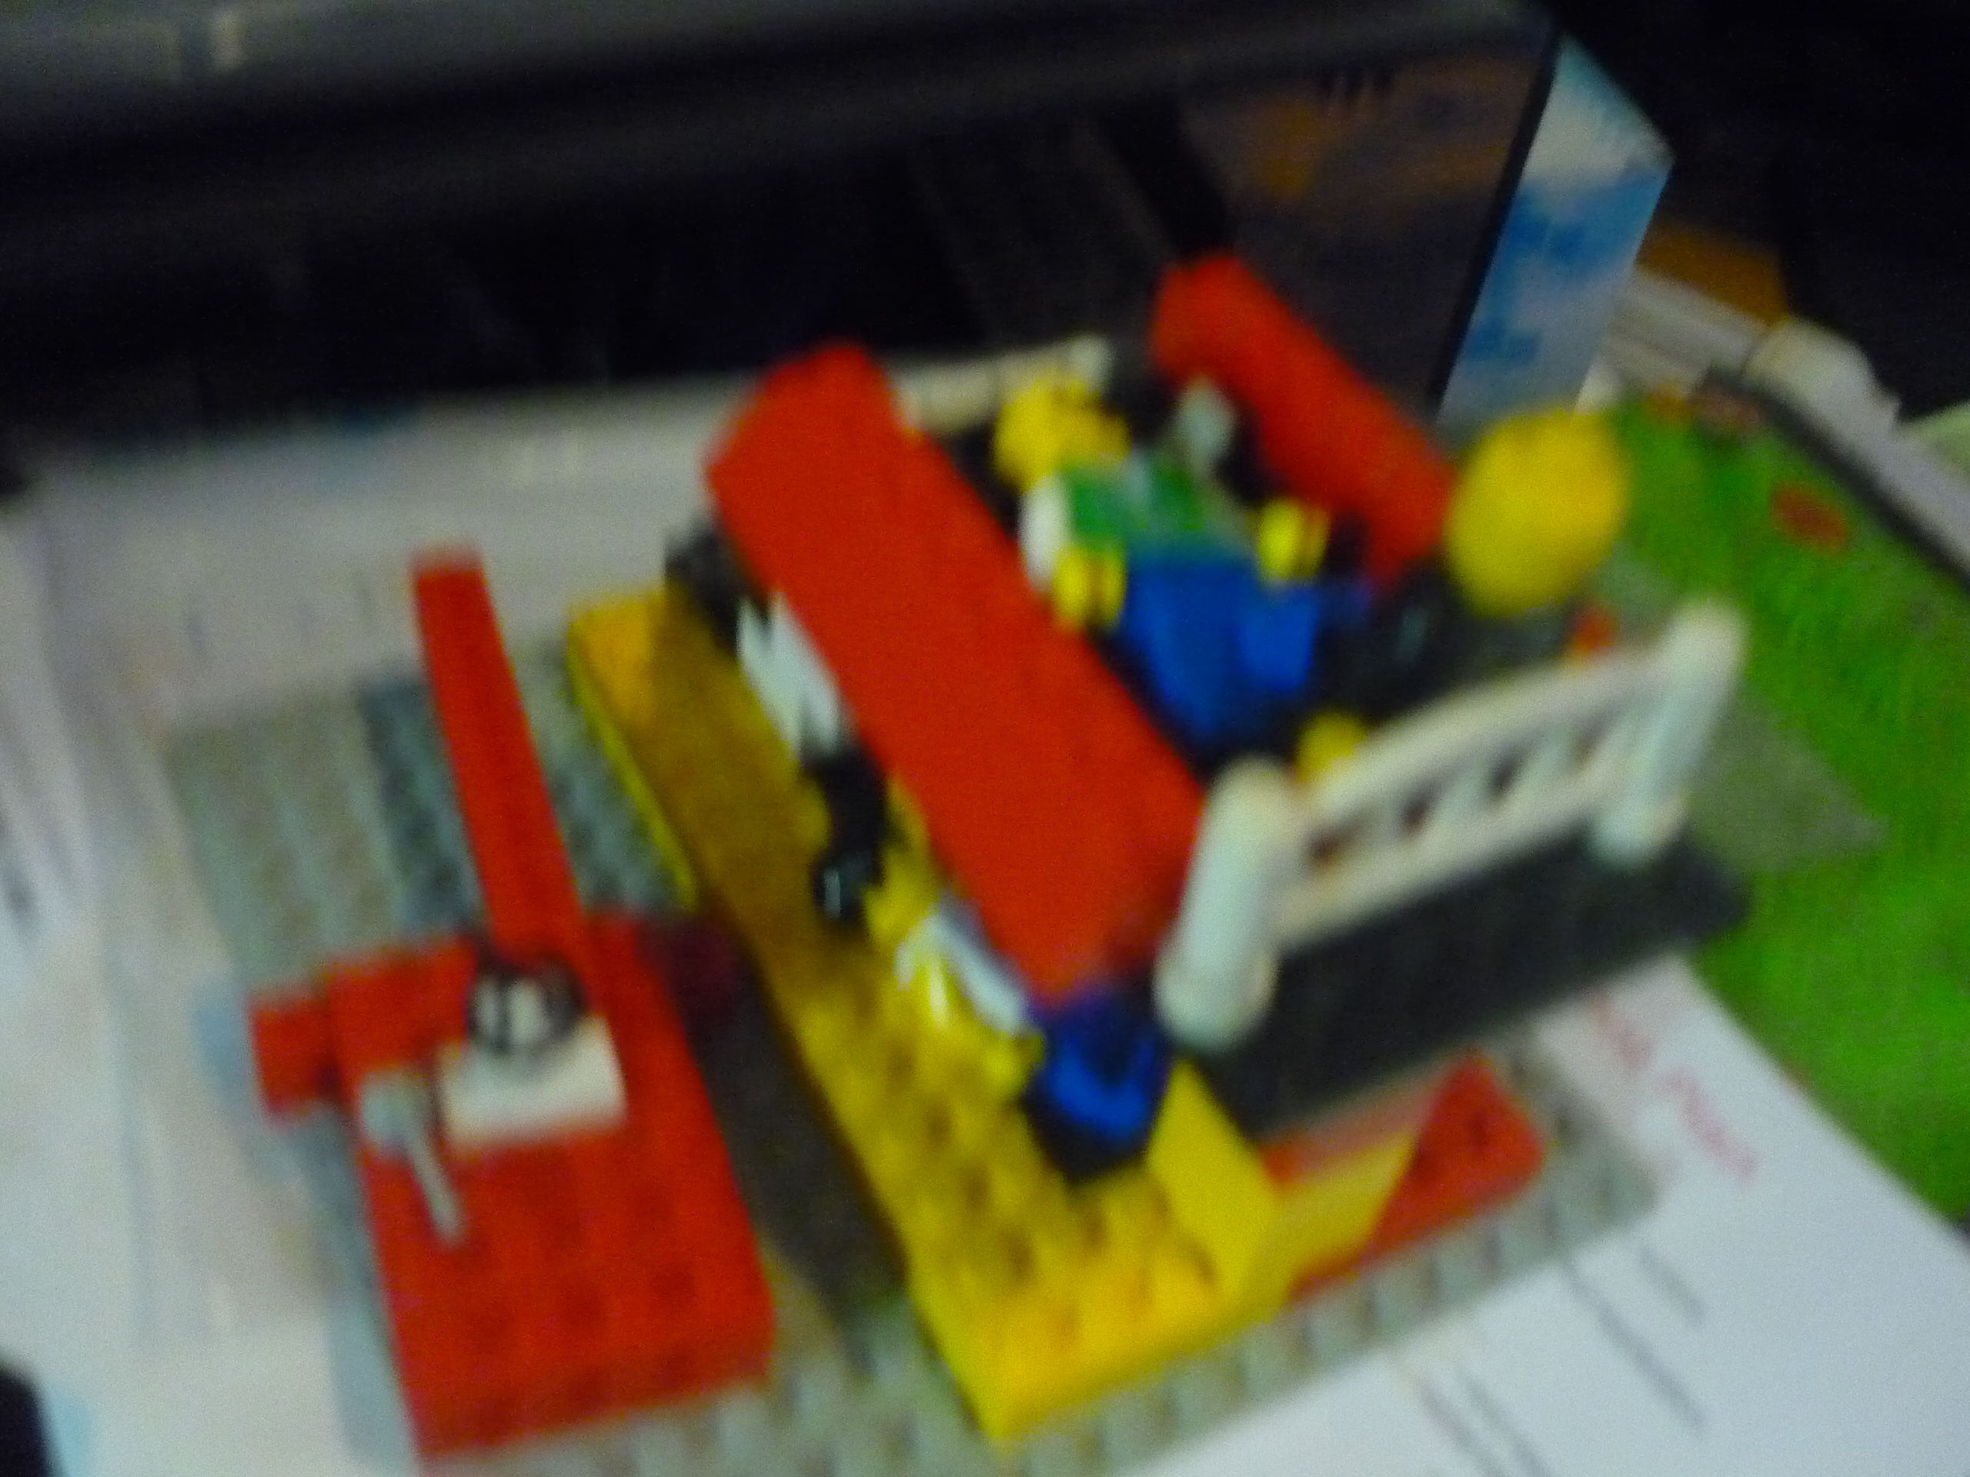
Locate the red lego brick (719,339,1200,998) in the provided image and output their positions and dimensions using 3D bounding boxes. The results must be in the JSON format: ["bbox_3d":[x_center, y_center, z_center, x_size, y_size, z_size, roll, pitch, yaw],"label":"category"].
[{"bbox_3d":[-0.004,-0.009,0.153,0.015,0.015,0.065,-17,48,-22],"label":"red lego brick"}]

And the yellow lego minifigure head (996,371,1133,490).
[{"bbox_3d":[0.007,-0.026,0.167,0.010,0.010,0.010,-22,62,-28],"label":"yellow lego minifigure head"}]

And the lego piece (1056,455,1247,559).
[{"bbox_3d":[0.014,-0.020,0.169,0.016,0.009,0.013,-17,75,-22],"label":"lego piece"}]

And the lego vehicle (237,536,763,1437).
[{"bbox_3d":[-0.051,0.017,0.201,0.045,0.020,0.109,-10,46,-16],"label":"lego vehicle"}]

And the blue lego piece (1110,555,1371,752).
[{"bbox_3d":[0.020,-0.009,0.163,0.016,0.010,0.015,-17,70,-22],"label":"blue lego piece"}]

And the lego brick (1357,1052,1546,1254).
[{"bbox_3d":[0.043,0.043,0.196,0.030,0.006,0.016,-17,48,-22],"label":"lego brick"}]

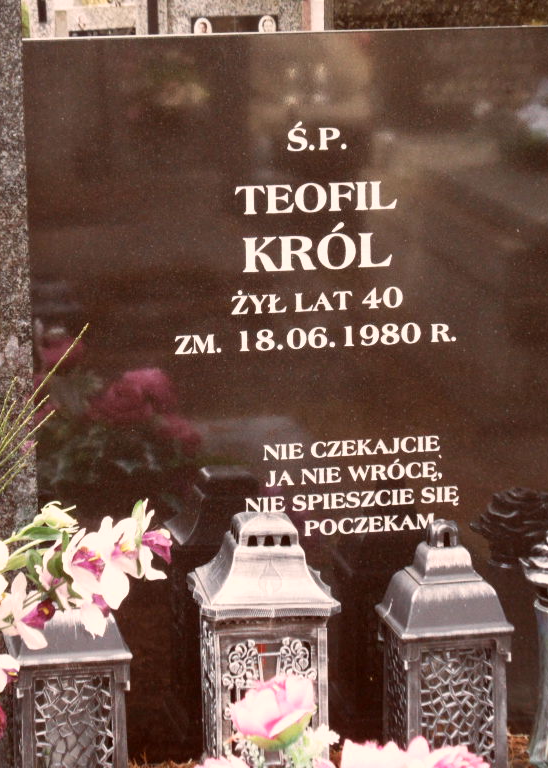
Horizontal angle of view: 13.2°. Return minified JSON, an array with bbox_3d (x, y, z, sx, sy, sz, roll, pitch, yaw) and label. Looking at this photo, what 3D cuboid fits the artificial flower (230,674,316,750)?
[{"bbox_3d":[0.000,0.250,1.800,0.065,0.057,0.062,-1,10,0],"label":"artificial flower"}]

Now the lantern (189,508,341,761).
[{"bbox_3d":[-0.008,0.258,2.329,0.129,0.262,0.129,-3,13,-9],"label":"lantern"}]

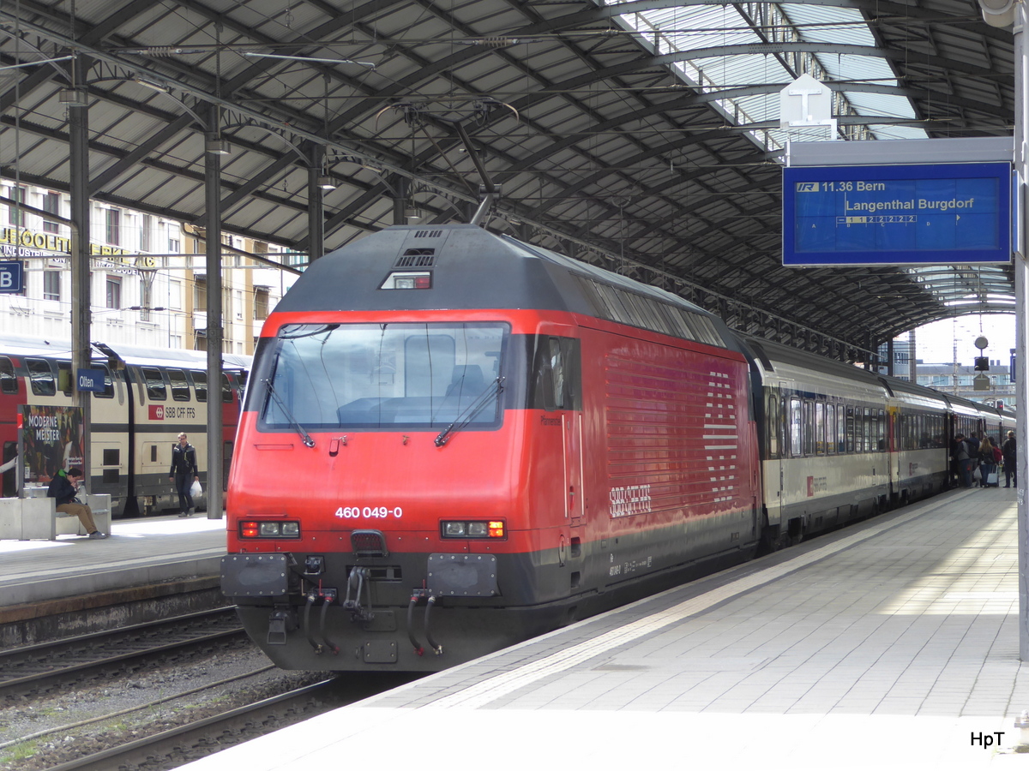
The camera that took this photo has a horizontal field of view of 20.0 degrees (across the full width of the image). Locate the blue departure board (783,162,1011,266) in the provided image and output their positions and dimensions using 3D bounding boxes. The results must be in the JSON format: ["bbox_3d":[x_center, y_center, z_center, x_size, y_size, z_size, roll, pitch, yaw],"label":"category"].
[{"bbox_3d":[2.670,-1.195,20.350,1.560,0.680,0.280,-1,-1,11],"label":"blue departure board"}]

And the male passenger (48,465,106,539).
[{"bbox_3d":[-7.085,1.901,47.150,0.880,1.160,0.500,-1,-1,11],"label":"male passenger"}]

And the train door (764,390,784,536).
[{"bbox_3d":[3.787,1.122,42.600,0.100,2.130,0.950,-1,-1,17],"label":"train door"}]

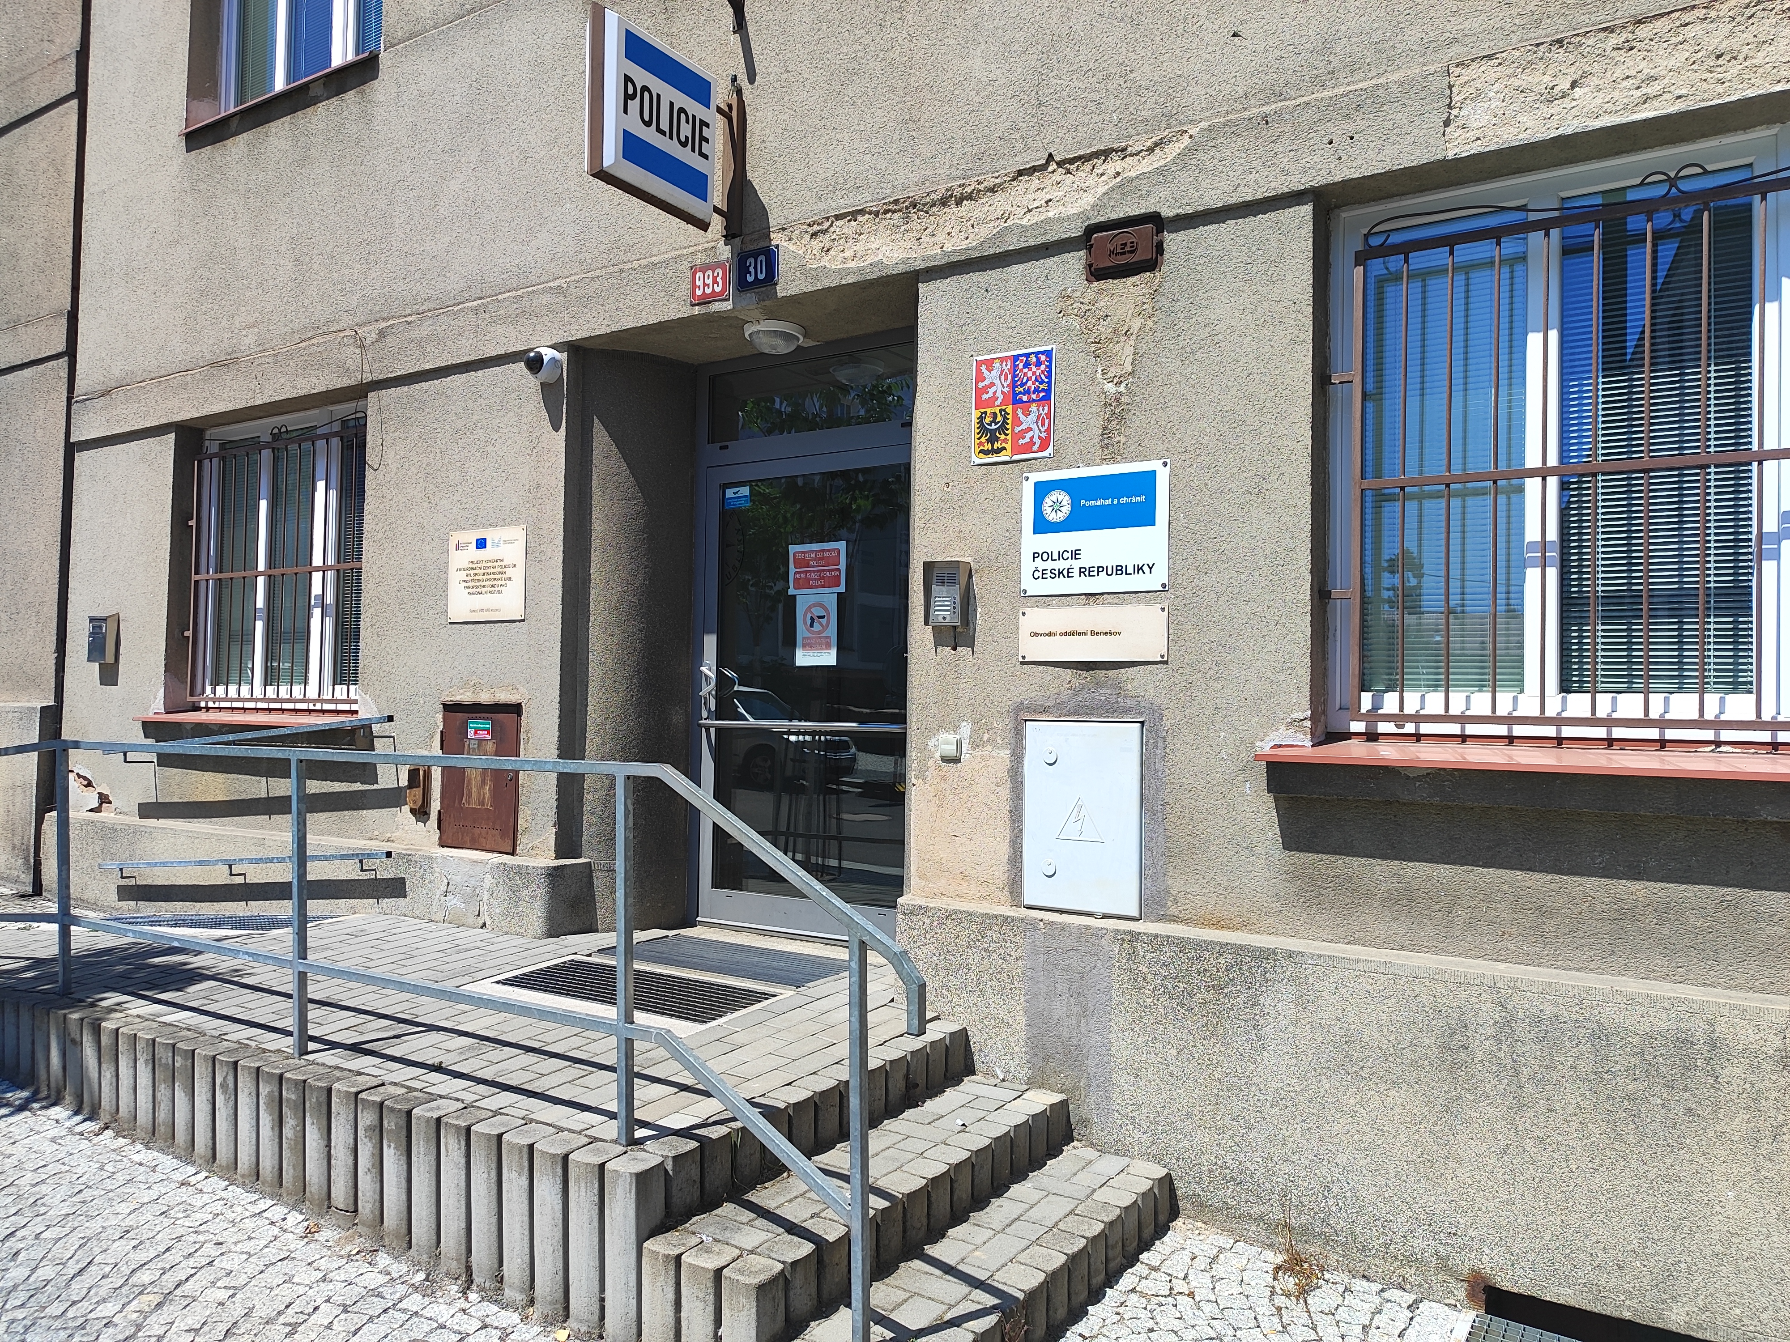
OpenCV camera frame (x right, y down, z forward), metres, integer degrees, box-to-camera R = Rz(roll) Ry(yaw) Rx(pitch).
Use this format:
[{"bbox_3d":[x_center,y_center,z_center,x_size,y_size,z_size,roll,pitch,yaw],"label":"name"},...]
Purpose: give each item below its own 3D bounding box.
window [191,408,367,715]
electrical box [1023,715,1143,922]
[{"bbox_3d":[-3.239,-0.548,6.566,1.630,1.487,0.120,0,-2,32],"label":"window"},{"bbox_3d":[0.621,0.465,3.986,0.408,0.613,0.100,0,-2,33],"label":"electrical box"}]

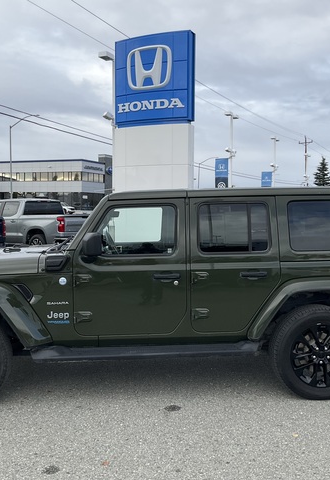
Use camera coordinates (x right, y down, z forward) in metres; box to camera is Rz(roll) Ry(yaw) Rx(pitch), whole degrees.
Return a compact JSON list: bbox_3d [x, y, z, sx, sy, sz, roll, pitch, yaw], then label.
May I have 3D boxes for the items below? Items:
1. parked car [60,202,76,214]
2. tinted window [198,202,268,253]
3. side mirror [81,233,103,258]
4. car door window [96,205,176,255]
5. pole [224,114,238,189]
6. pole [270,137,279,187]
[{"bbox_3d":[-13.708,-4.073,70.000,4.600,1.620,1.850,3,4,37],"label":"parked car"},{"bbox_3d":[0.591,-0.102,4.582,0.617,0.431,0.050,0,-7,-4],"label":"tinted window"},{"bbox_3d":[-0.585,0.036,4.328,0.150,0.200,0.240,0,4,-4],"label":"side mirror"},{"bbox_3d":[-0.263,-0.084,4.516,0.722,0.433,0.050,0,-7,-4],"label":"car door window"},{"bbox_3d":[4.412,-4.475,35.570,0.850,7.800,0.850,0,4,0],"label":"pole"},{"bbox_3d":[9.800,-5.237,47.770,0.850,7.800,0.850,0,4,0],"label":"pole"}]

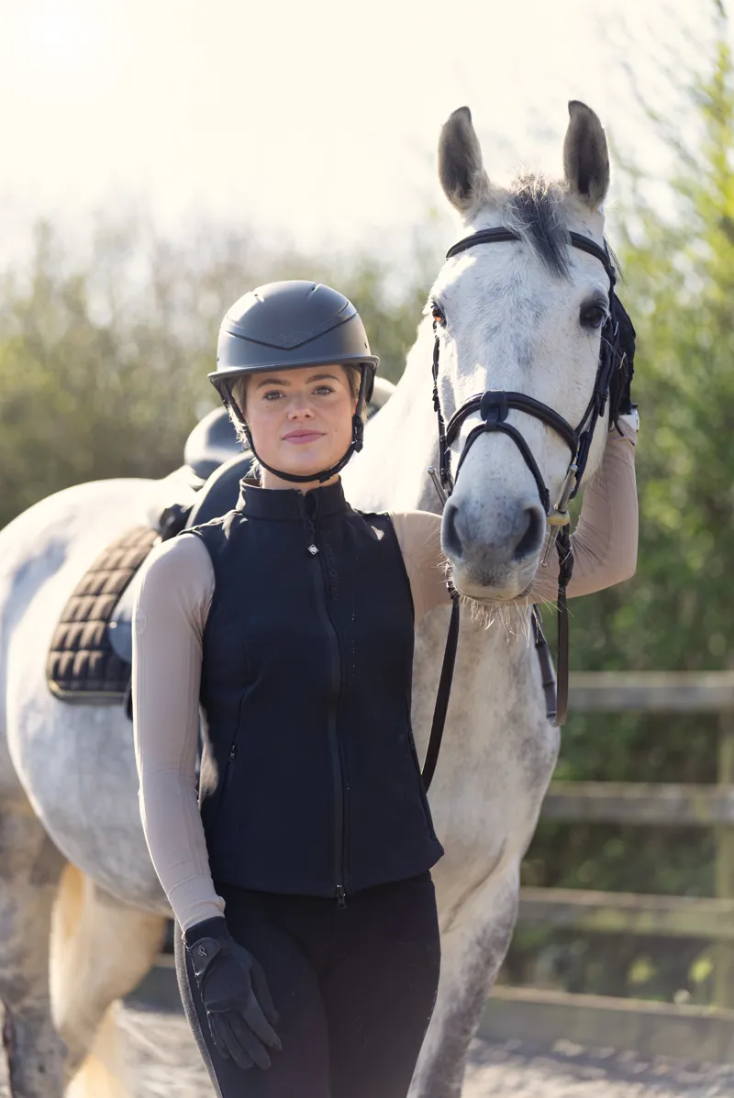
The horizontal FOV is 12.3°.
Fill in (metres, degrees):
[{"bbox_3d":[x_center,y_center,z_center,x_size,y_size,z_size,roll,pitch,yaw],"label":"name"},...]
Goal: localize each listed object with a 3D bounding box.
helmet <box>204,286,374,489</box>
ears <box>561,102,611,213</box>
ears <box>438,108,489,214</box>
[{"bbox_3d":[-0.095,-0.220,4.470,0.220,0.260,0.280,-6,0,0],"label":"helmet"},{"bbox_3d":[0.306,-0.551,4.780,0.064,0.152,0.065,-3,2,7],"label":"ears"},{"bbox_3d":[0.135,-0.543,4.780,0.066,0.150,0.065,-2,2,7],"label":"ears"}]

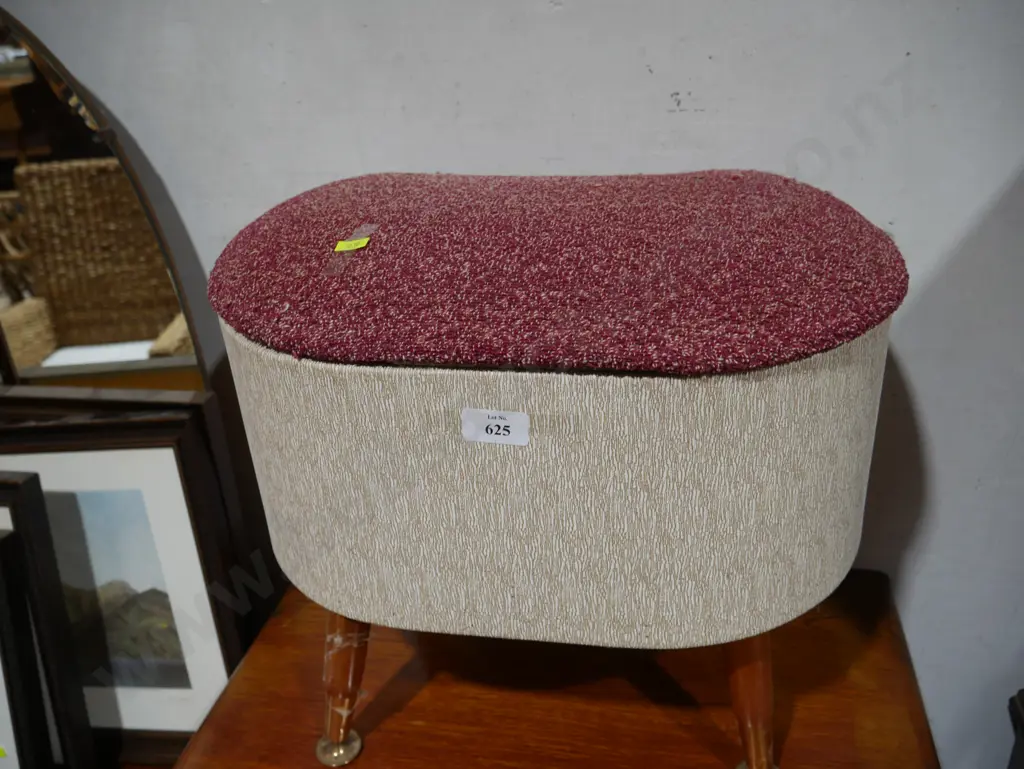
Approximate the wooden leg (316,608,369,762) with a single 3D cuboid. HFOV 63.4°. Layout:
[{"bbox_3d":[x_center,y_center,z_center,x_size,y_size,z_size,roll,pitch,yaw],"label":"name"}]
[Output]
[{"bbox_3d":[-0.127,0.210,0.639,0.036,0.168,0.036,9,13,7],"label":"wooden leg"}]

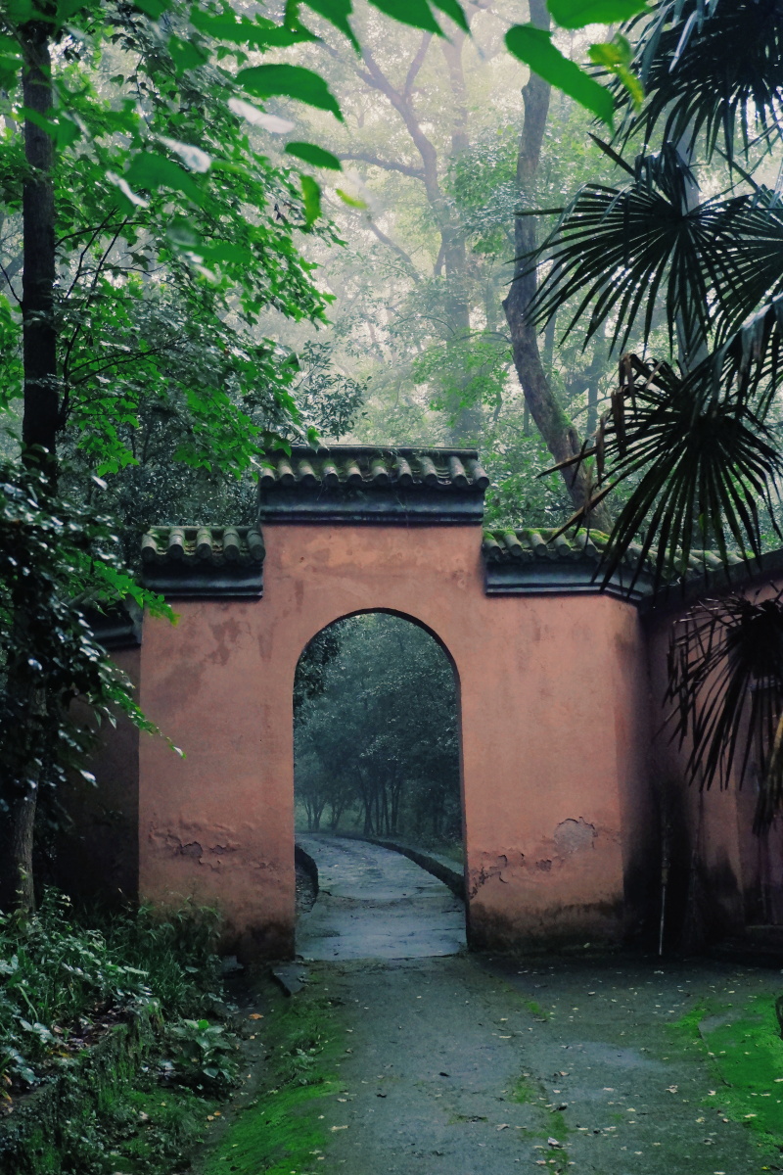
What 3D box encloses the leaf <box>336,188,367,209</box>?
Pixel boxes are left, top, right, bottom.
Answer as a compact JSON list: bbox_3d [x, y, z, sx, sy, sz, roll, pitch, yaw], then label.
[{"bbox_3d":[-0.042,-0.406,1.600,0.042,0.008,0.020,32,-11,0],"label":"leaf"}]

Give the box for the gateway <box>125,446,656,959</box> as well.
[{"bbox_3d":[0.071,1.014,14.601,4.926,4.835,0.950,0,-9,-3],"label":"gateway"}]

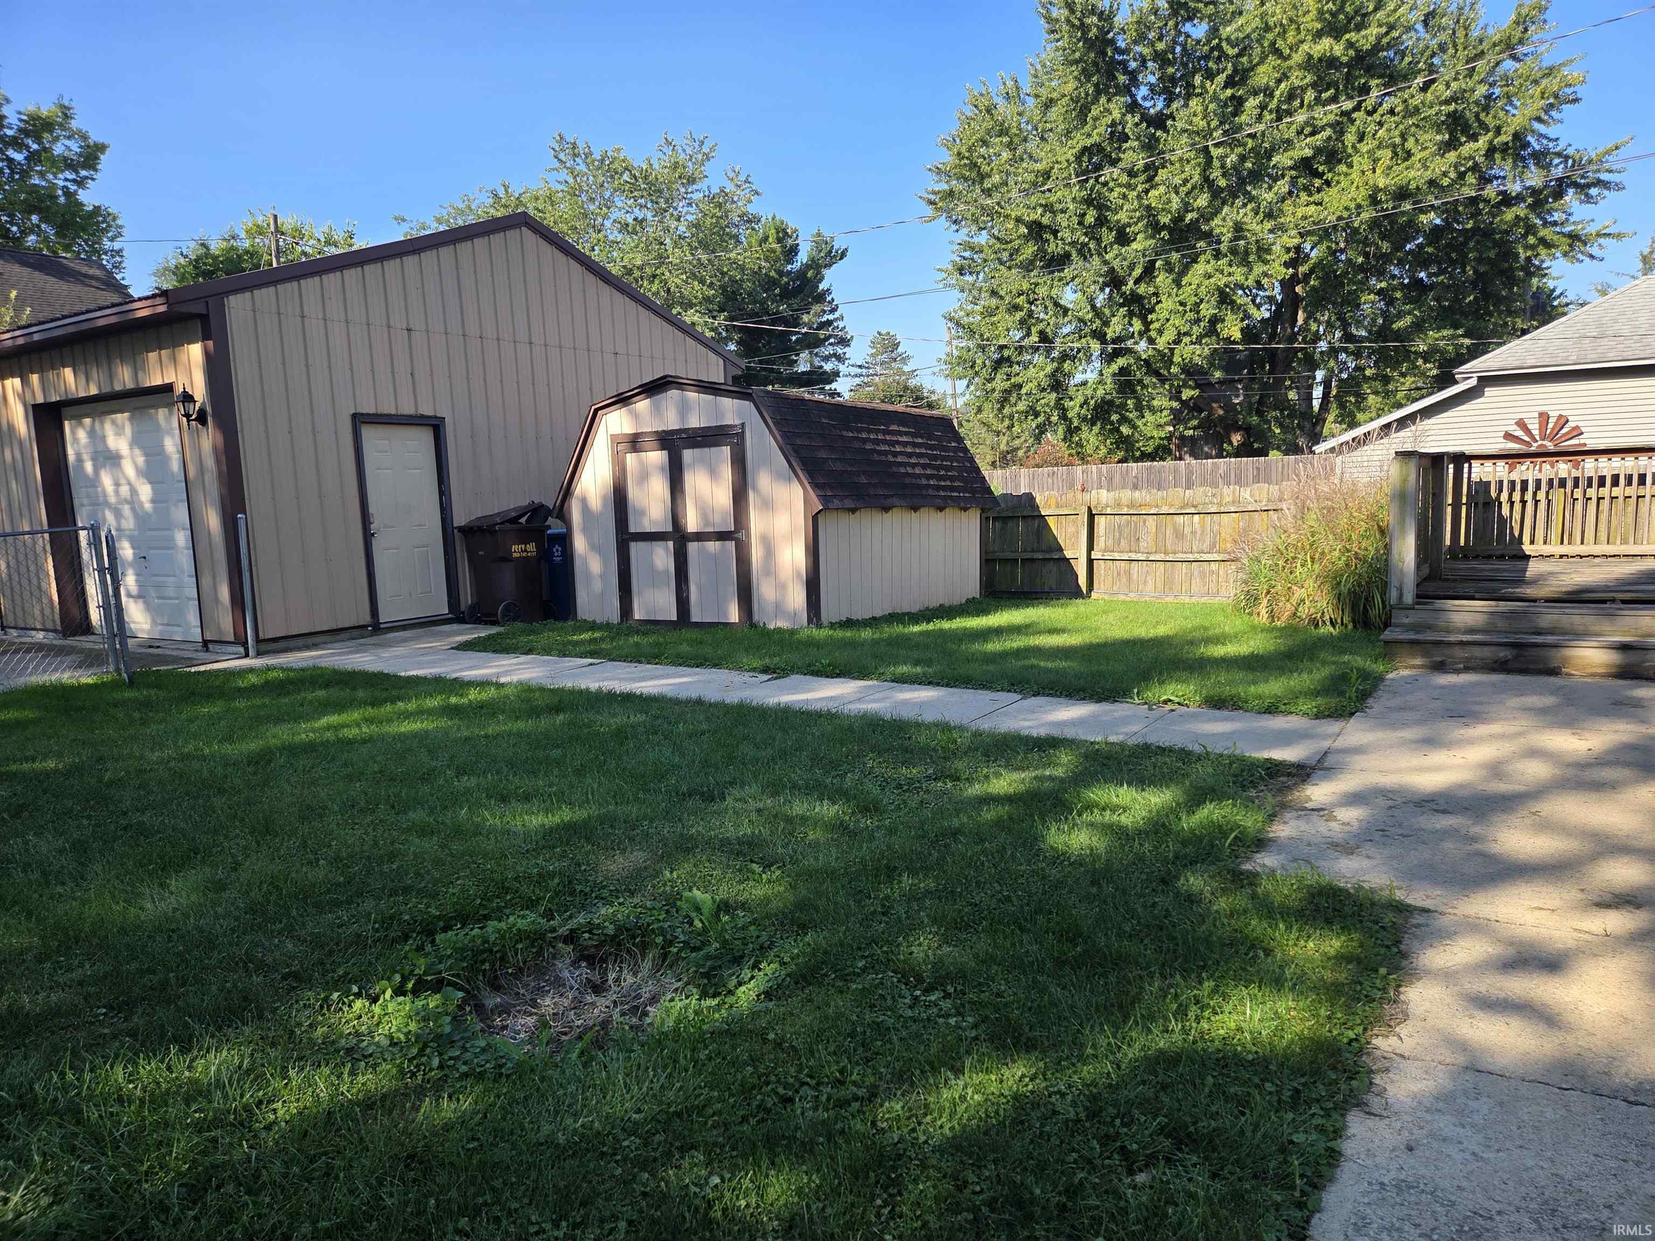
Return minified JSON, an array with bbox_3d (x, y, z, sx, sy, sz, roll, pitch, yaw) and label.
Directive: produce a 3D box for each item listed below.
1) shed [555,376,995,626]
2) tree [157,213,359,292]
[{"bbox_3d":[-0.450,-1.360,12.380,3.380,2.470,3.850,2,7,32],"label":"shed"},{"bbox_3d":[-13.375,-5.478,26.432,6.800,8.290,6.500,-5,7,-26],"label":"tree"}]

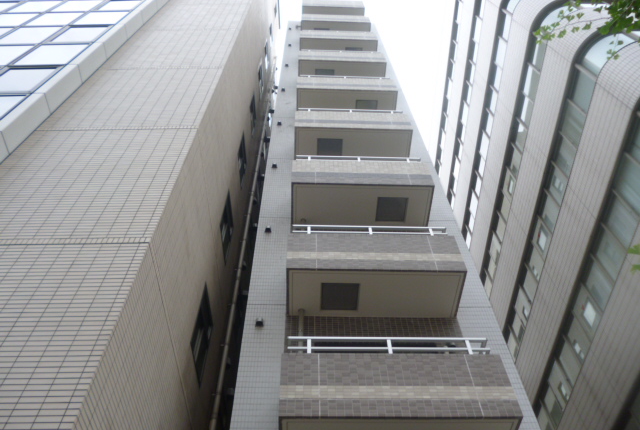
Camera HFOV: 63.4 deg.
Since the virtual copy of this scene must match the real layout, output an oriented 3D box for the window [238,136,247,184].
[{"bbox_3d":[-2.272,-1.606,15.056,0.120,1.480,1.110,-1,-56,0],"label":"window"}]

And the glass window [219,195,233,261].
[{"bbox_3d":[-2.218,0.291,12.258,0.120,1.480,1.110,-1,-56,0],"label":"glass window"}]

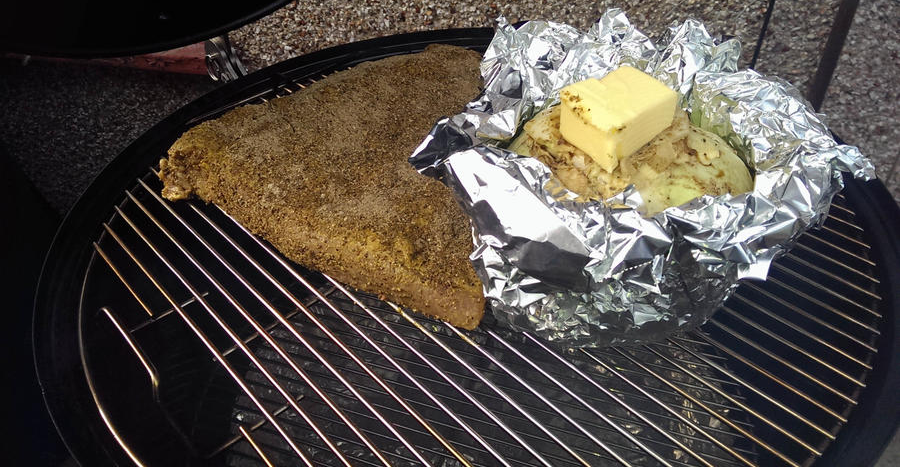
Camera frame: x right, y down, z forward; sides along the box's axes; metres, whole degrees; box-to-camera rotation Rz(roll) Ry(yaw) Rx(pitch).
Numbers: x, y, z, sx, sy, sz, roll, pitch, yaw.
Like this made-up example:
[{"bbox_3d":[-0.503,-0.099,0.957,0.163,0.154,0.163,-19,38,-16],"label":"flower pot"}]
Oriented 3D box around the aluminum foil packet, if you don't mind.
[{"bbox_3d":[0.097,-0.032,0.404,0.235,0.135,0.205,-3,39,0],"label":"aluminum foil packet"}]

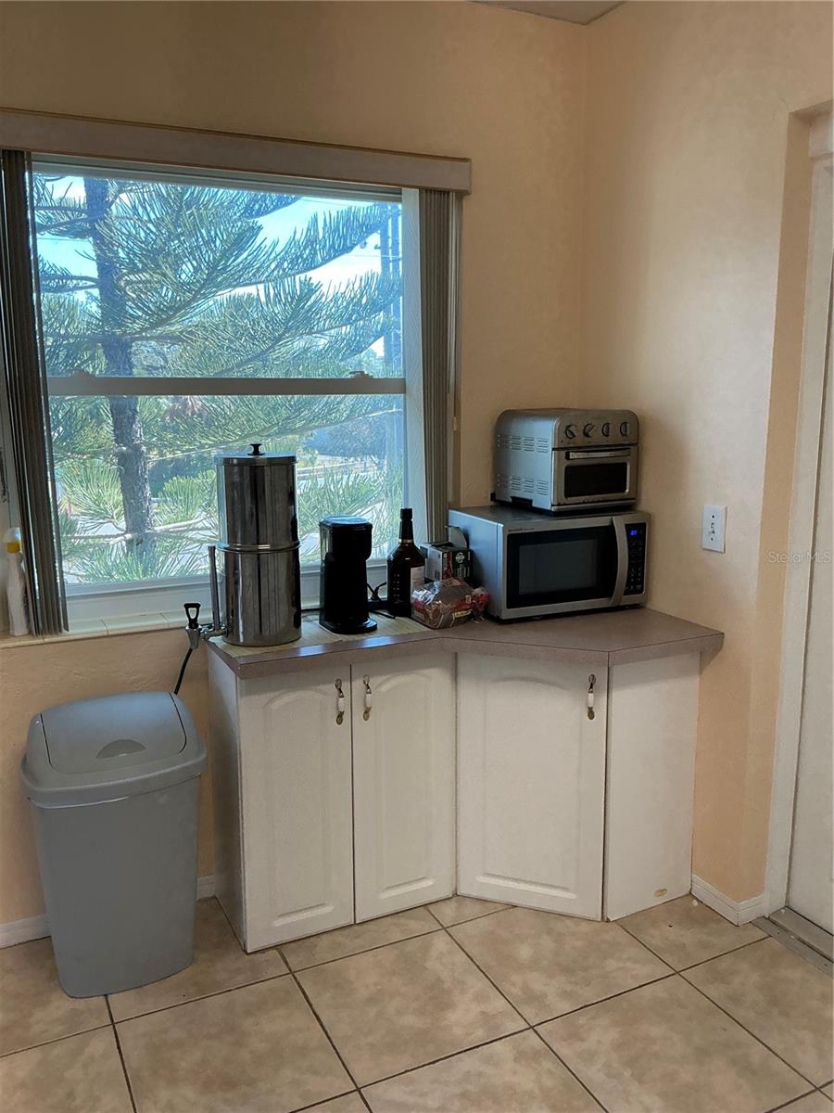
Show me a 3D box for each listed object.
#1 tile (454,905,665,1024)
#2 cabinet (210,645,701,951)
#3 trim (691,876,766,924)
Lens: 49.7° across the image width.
[{"bbox_3d":[0.363,1.031,2.347,0.423,0.010,0.423,-5,11,-25],"label":"tile"},{"bbox_3d":[0.110,0.612,2.554,1.253,0.746,0.617,-5,11,-25],"label":"cabinet"},{"bbox_3d":[0.880,0.955,2.541,0.103,0.065,0.181,-5,11,-25],"label":"trim"}]

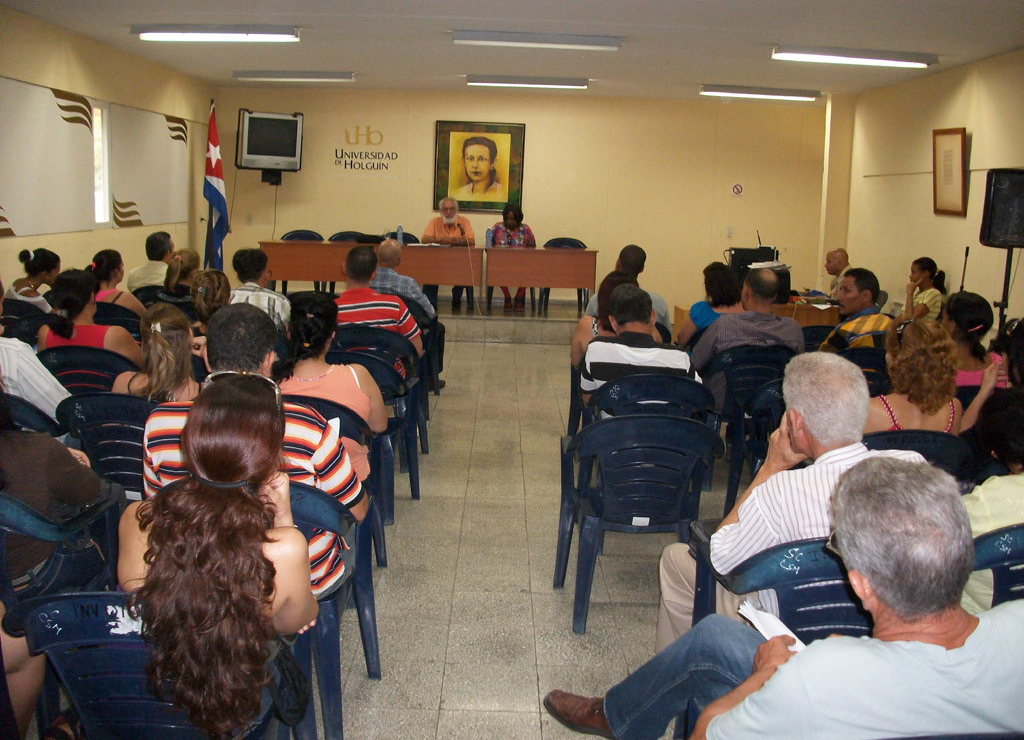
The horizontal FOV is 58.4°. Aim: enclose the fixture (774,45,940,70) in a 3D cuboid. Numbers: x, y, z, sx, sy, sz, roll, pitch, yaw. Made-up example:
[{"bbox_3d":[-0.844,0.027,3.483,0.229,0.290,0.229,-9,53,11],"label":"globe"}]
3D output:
[{"bbox_3d":[2.508,-2.318,6.735,1.232,0.096,0.151,2,11,-1],"label":"fixture"}]

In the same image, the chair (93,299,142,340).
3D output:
[{"bbox_3d":[-2.577,-0.071,6.090,0.570,0.830,0.560,3,11,9],"label":"chair"}]

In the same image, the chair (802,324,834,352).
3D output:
[{"bbox_3d":[1.903,0.093,5.994,0.570,0.830,0.560,2,11,-1],"label":"chair"}]

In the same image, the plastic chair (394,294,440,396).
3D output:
[{"bbox_3d":[-0.894,-0.202,7.130,0.570,0.830,0.560,4,11,13],"label":"plastic chair"}]

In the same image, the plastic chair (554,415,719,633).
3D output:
[{"bbox_3d":[0.466,0.516,3.498,0.570,0.830,0.560,2,11,-1],"label":"plastic chair"}]

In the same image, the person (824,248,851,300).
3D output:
[{"bbox_3d":[2.642,-0.415,7.827,0.750,1.200,0.500,4,11,13],"label":"person"}]

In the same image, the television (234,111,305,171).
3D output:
[{"bbox_3d":[-2.693,-2.559,10.247,0.707,0.636,0.505,4,11,-5],"label":"television"}]

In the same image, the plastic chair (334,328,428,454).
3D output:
[{"bbox_3d":[-0.761,0.132,5.258,0.570,0.830,0.560,2,11,3],"label":"plastic chair"}]

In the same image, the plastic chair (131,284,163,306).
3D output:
[{"bbox_3d":[-2.640,-0.260,7.164,0.570,0.830,0.560,2,11,-1],"label":"plastic chair"}]

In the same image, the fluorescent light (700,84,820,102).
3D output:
[{"bbox_3d":[2.541,-2.827,9.359,1.240,0.090,0.150,1,11,-1],"label":"fluorescent light"}]

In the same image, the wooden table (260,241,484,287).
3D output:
[{"bbox_3d":[-1.518,-1.040,10.272,2.420,0.739,0.600,2,11,-1],"label":"wooden table"}]

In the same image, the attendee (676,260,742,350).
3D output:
[{"bbox_3d":[1.303,-0.106,5.971,0.505,1.212,0.757,1,11,-6],"label":"attendee"}]

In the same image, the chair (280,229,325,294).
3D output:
[{"bbox_3d":[-2.403,-1.160,10.499,0.565,0.823,0.535,2,11,-1],"label":"chair"}]

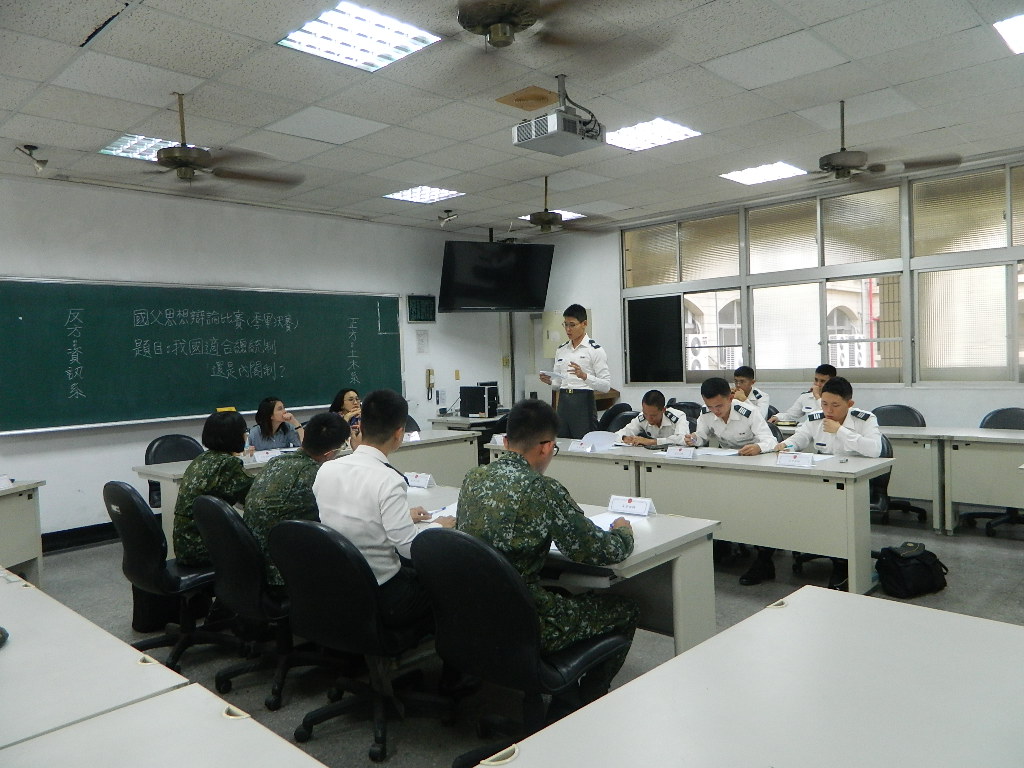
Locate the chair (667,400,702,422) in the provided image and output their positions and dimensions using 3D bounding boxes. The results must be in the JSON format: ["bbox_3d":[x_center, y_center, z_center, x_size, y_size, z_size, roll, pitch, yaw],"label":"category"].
[{"bbox_3d":[1.541,0.640,6.917,0.580,0.890,0.620,0,3,44],"label":"chair"}]

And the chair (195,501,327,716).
[{"bbox_3d":[-1.039,0.895,3.348,0.580,0.880,0.650,0,3,41],"label":"chair"}]

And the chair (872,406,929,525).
[{"bbox_3d":[3.264,0.669,6.378,0.600,0.920,0.640,1,3,44],"label":"chair"}]

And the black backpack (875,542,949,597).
[{"bbox_3d":[2.414,1.098,4.467,0.360,0.280,0.260,-2,3,-12],"label":"black backpack"}]

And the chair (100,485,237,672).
[{"bbox_3d":[-1.637,0.901,3.668,0.600,0.903,0.630,0,3,44],"label":"chair"}]

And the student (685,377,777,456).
[{"bbox_3d":[1.649,0.553,5.402,0.620,1.214,0.800,0,3,44],"label":"student"}]

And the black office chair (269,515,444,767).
[{"bbox_3d":[-0.557,0.903,2.905,0.600,0.878,0.630,-1,3,30],"label":"black office chair"}]

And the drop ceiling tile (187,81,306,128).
[{"bbox_3d":[-1.584,-1.615,4.282,0.600,0.020,0.600,0,4,44],"label":"drop ceiling tile"}]

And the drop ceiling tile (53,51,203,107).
[{"bbox_3d":[-1.997,-1.579,3.848,0.600,0.020,0.600,0,4,44],"label":"drop ceiling tile"}]

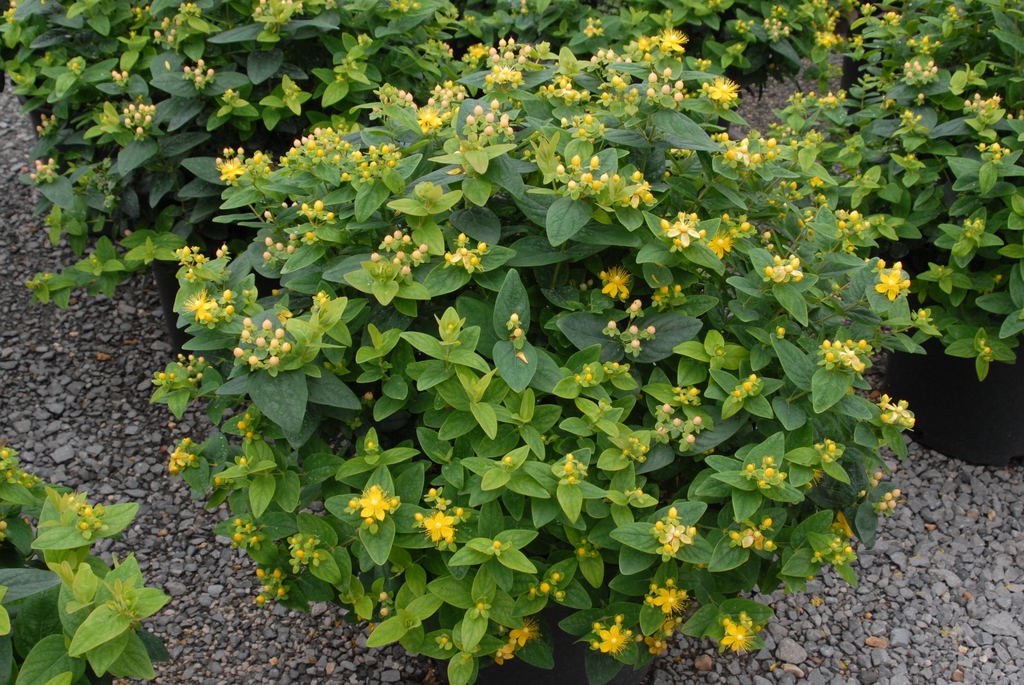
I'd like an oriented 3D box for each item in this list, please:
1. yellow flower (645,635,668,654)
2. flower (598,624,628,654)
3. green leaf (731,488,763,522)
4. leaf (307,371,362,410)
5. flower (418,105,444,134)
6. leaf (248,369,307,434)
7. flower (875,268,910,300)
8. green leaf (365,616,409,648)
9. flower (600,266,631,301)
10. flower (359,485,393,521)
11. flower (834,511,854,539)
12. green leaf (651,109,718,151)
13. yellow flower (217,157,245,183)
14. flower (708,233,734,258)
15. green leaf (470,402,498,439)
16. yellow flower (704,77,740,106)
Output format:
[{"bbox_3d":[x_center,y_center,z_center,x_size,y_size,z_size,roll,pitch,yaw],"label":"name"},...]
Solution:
[{"bbox_3d":[0.152,0.318,1.260,0.026,0.014,0.026,-6,67,-9],"label":"yellow flower"},{"bbox_3d":[0.091,0.266,1.070,0.028,0.017,0.028,-4,73,-7],"label":"flower"},{"bbox_3d":[0.233,0.163,1.200,0.031,0.010,0.044,17,51,13],"label":"green leaf"},{"bbox_3d":[-0.193,0.052,1.280,0.071,0.012,0.038,31,64,4],"label":"leaf"},{"bbox_3d":[-0.097,-0.264,1.420,0.032,0.020,0.032,0,72,-4],"label":"flower"},{"bbox_3d":[-0.245,0.061,1.250,0.060,0.072,0.016,-12,-10,-8],"label":"leaf"},{"bbox_3d":[0.376,-0.058,1.190,0.029,0.017,0.029,2,75,4],"label":"flower"},{"bbox_3d":[-0.116,0.270,1.110,0.048,0.010,0.024,-28,64,-26],"label":"green leaf"},{"bbox_3d":[0.096,-0.055,1.110,0.030,0.020,0.030,-4,53,-6],"label":"flower"},{"bbox_3d":[-0.137,0.161,1.200,0.033,0.018,0.034,0,77,-7],"label":"flower"},{"bbox_3d":[0.325,0.178,1.170,0.026,0.026,0.018,14,6,23],"label":"flower"},{"bbox_3d":[0.169,-0.205,1.160,0.072,0.013,0.034,33,79,16],"label":"green leaf"},{"bbox_3d":[-0.330,-0.203,1.400,0.030,0.019,0.030,-15,33,3],"label":"yellow flower"},{"bbox_3d":[0.196,-0.091,1.120,0.026,0.018,0.026,0,60,0],"label":"flower"},{"bbox_3d":[-0.029,0.078,1.200,0.021,0.008,0.048,-20,59,-25],"label":"green leaf"},{"bbox_3d":[0.215,-0.256,1.220,0.034,0.022,0.034,-9,51,-15],"label":"yellow flower"}]

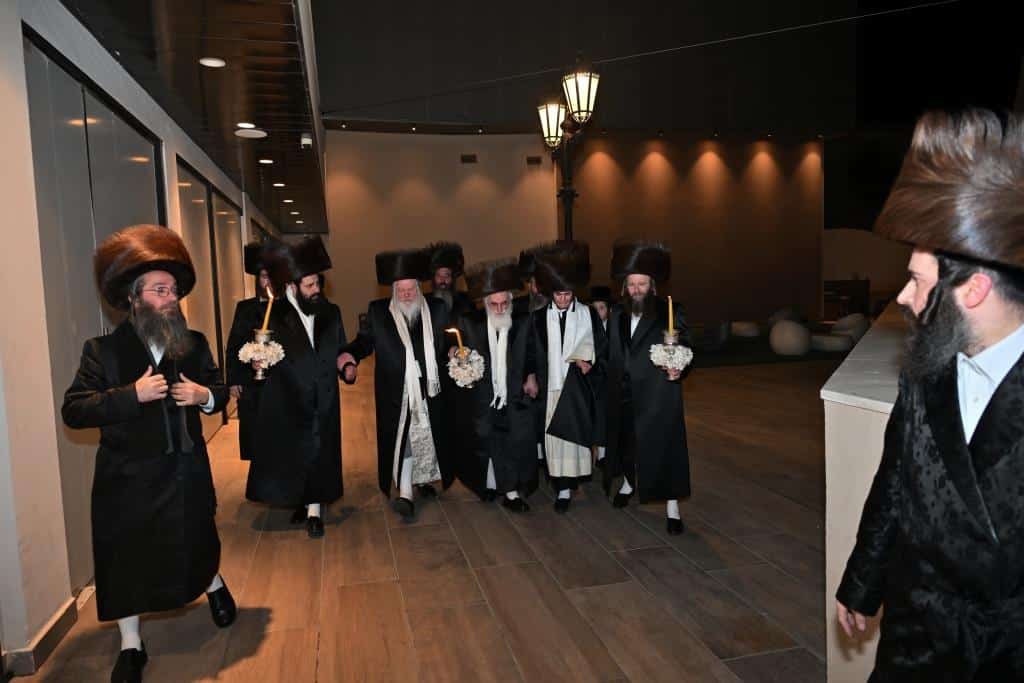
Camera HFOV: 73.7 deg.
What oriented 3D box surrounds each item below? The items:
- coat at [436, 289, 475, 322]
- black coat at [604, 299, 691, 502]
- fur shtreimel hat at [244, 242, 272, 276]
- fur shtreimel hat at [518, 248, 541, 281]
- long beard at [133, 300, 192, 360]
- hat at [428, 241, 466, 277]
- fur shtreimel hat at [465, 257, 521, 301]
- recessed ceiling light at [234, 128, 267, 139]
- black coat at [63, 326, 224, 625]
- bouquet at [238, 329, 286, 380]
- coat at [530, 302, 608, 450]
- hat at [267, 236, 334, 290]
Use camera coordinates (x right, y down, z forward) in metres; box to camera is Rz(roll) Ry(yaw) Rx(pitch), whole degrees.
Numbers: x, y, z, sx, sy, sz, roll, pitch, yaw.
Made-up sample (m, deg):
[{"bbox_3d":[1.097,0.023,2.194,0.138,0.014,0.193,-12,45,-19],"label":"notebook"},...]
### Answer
[{"bbox_3d":[-0.558,0.239,6.100,0.550,1.380,0.360,-2,5,-6],"label":"coat"},{"bbox_3d":[0.889,0.367,4.480,0.540,1.320,0.440,-1,5,16],"label":"black coat"},{"bbox_3d":[-2.016,-0.694,5.640,0.360,0.240,0.360,-2,-1,-11],"label":"fur shtreimel hat"},{"bbox_3d":[0.239,-0.687,6.050,0.370,0.250,0.370,-2,-1,-11],"label":"fur shtreimel hat"},{"bbox_3d":[-1.520,-0.044,2.970,0.170,0.250,0.210,8,10,39],"label":"long beard"},{"bbox_3d":[-0.601,-0.740,6.120,0.365,0.250,0.365,0,-2,-6],"label":"hat"},{"bbox_3d":[-0.133,-0.456,4.900,0.380,0.230,0.380,-10,7,-6],"label":"fur shtreimel hat"},{"bbox_3d":[-2.589,-2.056,6.760,0.320,0.030,0.320,-3,5,-14],"label":"recessed ceiling light"},{"bbox_3d":[-1.659,0.552,3.090,0.660,1.250,0.430,-5,5,-33],"label":"black coat"},{"bbox_3d":[-1.615,0.084,4.420,0.290,0.320,0.270,-3,5,-10],"label":"bouquet"},{"bbox_3d":[0.423,0.265,5.020,0.560,1.070,0.400,-2,5,-5],"label":"coat"},{"bbox_3d":[-1.454,-0.531,4.650,0.390,0.220,0.390,-23,5,-31],"label":"hat"}]

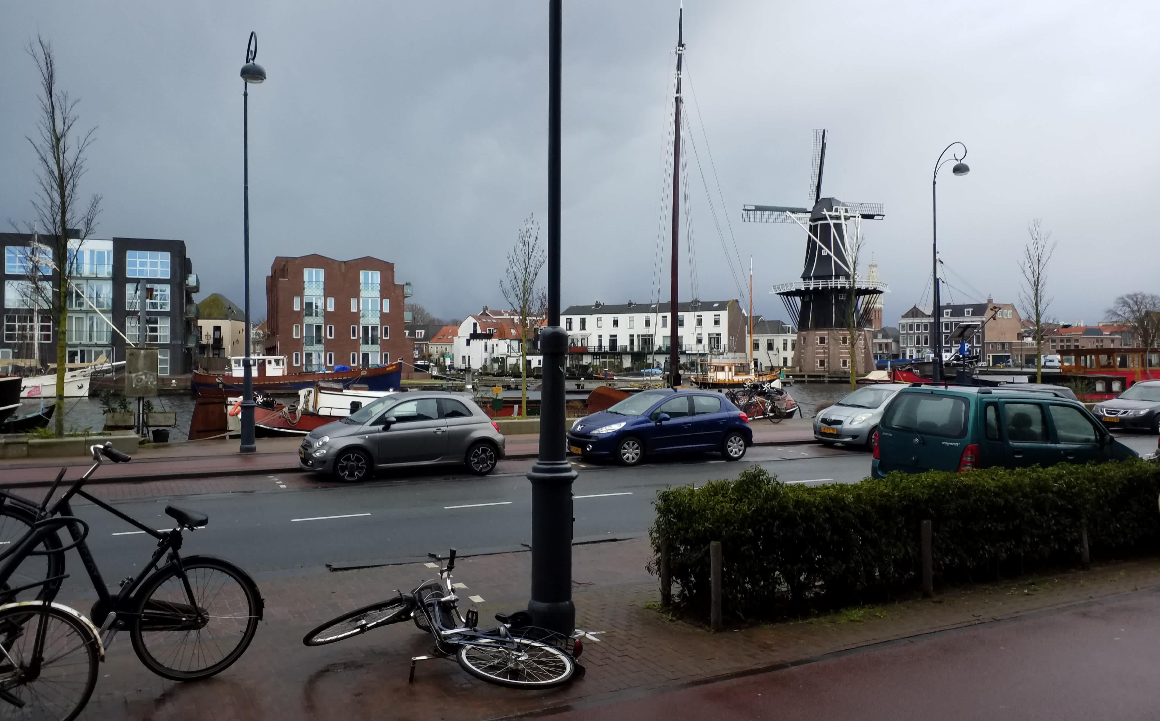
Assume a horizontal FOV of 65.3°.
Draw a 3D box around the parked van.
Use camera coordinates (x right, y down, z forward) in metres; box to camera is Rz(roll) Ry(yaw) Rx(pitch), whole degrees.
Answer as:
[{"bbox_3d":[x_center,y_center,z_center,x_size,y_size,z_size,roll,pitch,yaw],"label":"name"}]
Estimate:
[{"bbox_3d":[5.590,1.160,11.340,3.520,1.680,1.620,0,0,-26],"label":"parked van"}]

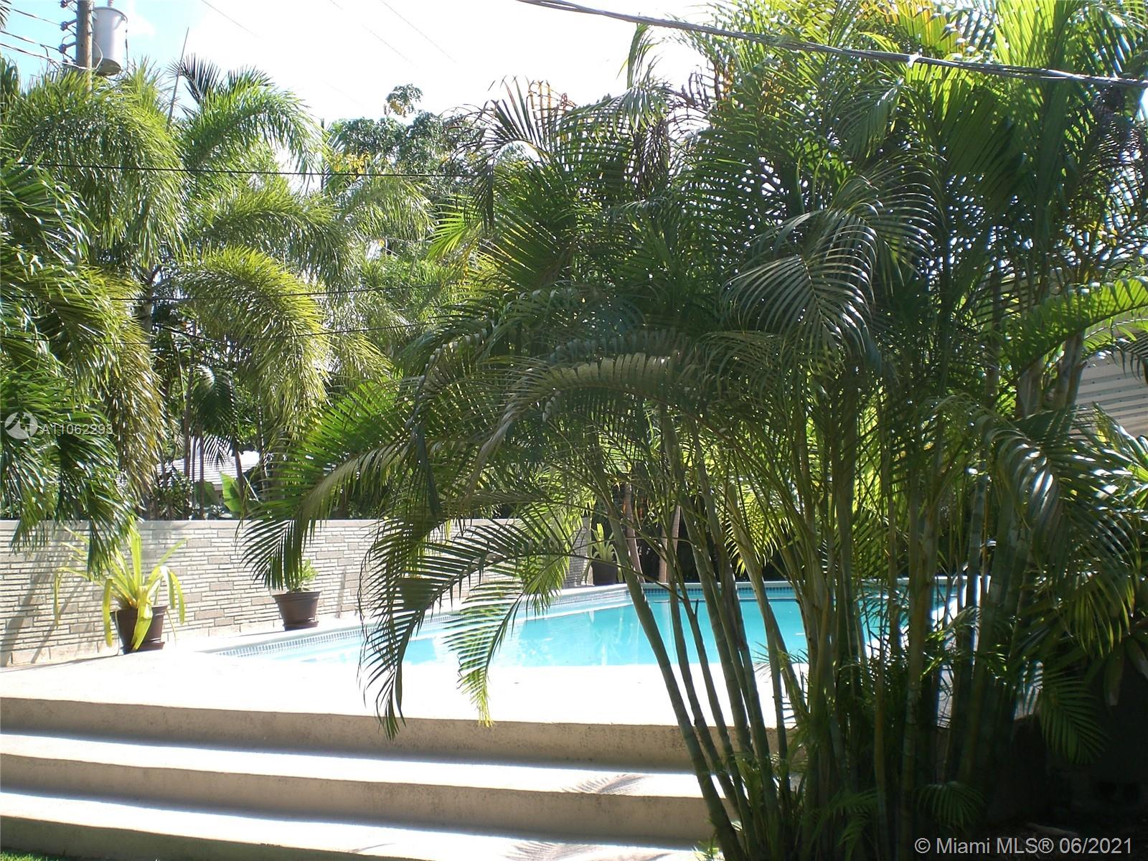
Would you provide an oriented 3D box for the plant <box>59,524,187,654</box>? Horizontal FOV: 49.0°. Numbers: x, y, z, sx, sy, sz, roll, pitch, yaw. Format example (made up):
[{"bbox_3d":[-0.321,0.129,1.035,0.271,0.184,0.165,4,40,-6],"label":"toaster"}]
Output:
[{"bbox_3d":[-3.523,1.244,9.850,0.960,1.030,0.900,1,-4,-20],"label":"plant"}]

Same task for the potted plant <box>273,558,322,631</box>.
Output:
[{"bbox_3d":[-2.591,1.545,11.800,0.460,0.670,0.460,1,-4,-12],"label":"potted plant"}]

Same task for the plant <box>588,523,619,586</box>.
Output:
[{"bbox_3d":[0.442,1.883,19.100,0.540,0.970,0.540,0,-4,1],"label":"plant"}]

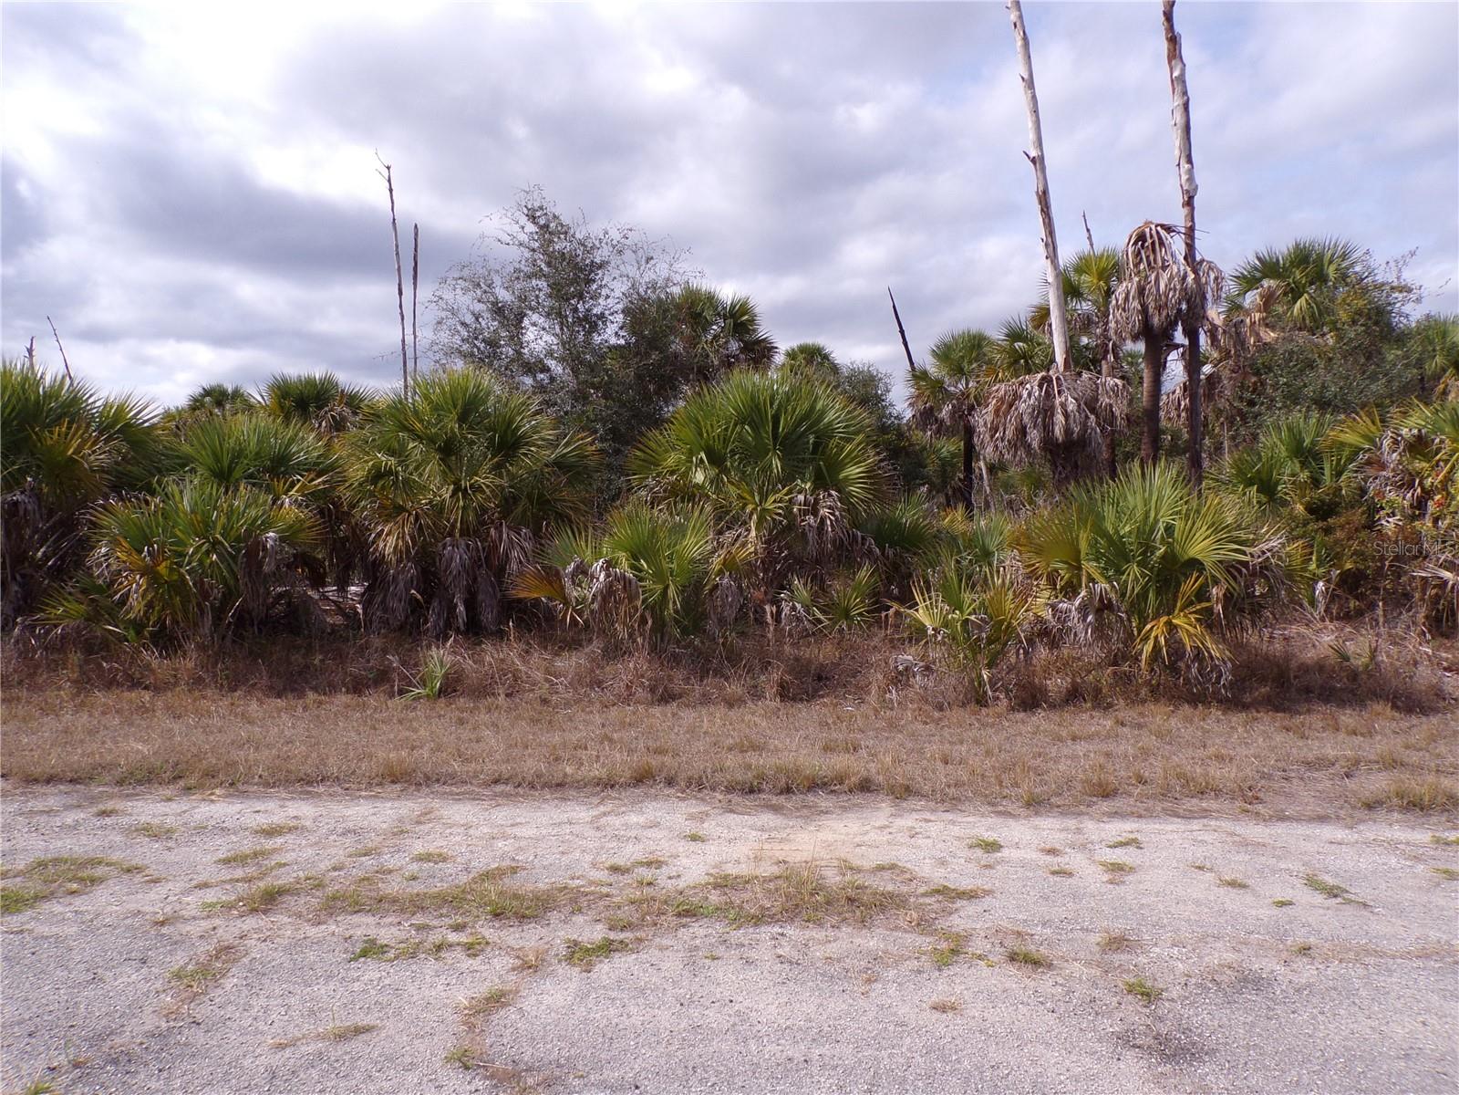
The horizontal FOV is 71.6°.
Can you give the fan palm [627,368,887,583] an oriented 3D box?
[{"bbox_3d":[0.469,-0.813,17.000,4.350,4.200,3.900,0,0,0],"label":"fan palm"}]

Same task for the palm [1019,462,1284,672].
[{"bbox_3d":[5.121,0.316,12.300,3.200,2.650,2.900,0,0,0],"label":"palm"}]

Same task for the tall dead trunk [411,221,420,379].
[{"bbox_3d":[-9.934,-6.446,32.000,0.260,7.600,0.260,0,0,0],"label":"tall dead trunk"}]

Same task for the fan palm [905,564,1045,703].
[{"bbox_3d":[2.538,0.878,10.500,1.450,1.420,1.300,0,0,0],"label":"fan palm"}]

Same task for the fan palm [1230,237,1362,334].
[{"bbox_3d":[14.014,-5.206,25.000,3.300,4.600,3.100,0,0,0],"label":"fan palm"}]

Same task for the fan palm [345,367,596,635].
[{"bbox_3d":[-4.435,-0.660,17.300,4.300,4.650,3.900,0,0,0],"label":"fan palm"}]

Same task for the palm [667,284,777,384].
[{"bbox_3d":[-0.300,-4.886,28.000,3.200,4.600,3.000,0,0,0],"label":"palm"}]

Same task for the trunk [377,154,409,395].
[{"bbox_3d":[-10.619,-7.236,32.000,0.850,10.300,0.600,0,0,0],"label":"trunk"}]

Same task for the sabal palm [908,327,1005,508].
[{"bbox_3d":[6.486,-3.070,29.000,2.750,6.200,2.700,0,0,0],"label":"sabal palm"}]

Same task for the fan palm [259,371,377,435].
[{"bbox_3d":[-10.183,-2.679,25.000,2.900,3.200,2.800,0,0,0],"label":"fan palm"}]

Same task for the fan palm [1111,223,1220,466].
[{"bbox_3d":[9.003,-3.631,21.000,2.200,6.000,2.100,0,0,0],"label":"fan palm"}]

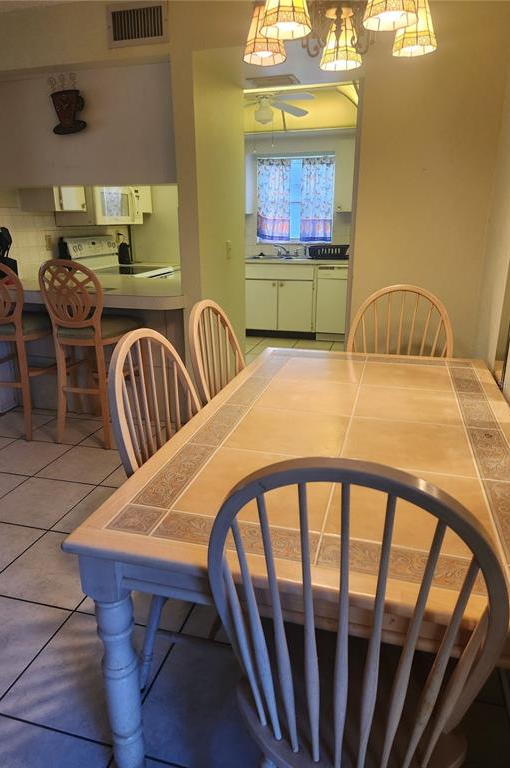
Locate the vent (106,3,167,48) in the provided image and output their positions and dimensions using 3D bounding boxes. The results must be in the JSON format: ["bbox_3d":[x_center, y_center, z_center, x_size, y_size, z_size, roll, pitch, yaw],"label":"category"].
[{"bbox_3d":[-0.618,-1.875,2.658,0.350,0.197,0.030,5,19,15],"label":"vent"}]

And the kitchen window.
[{"bbox_3d":[0.472,-2.123,5.923,0.940,0.970,0.100,5,19,15],"label":"kitchen window"}]

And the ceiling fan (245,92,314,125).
[{"bbox_3d":[0.076,-2.418,4.373,1.030,0.400,1.030,5,19,15],"label":"ceiling fan"}]

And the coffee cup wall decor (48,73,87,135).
[{"bbox_3d":[-1.104,-1.650,3.011,0.260,0.325,0.030,5,19,15],"label":"coffee cup wall decor"}]

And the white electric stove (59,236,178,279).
[{"bbox_3d":[-1.155,-0.693,4.570,0.690,1.180,0.765,5,19,15],"label":"white electric stove"}]

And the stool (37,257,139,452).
[{"bbox_3d":[-1.008,-0.219,3.220,0.430,1.130,0.490,5,19,15],"label":"stool"}]

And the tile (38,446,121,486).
[{"bbox_3d":[-0.977,0.471,2.949,0.405,0.010,0.405,5,19,15],"label":"tile"}]

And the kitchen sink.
[{"bbox_3d":[0.291,-1.358,5.871,0.800,0.180,0.540,5,19,15],"label":"kitchen sink"}]

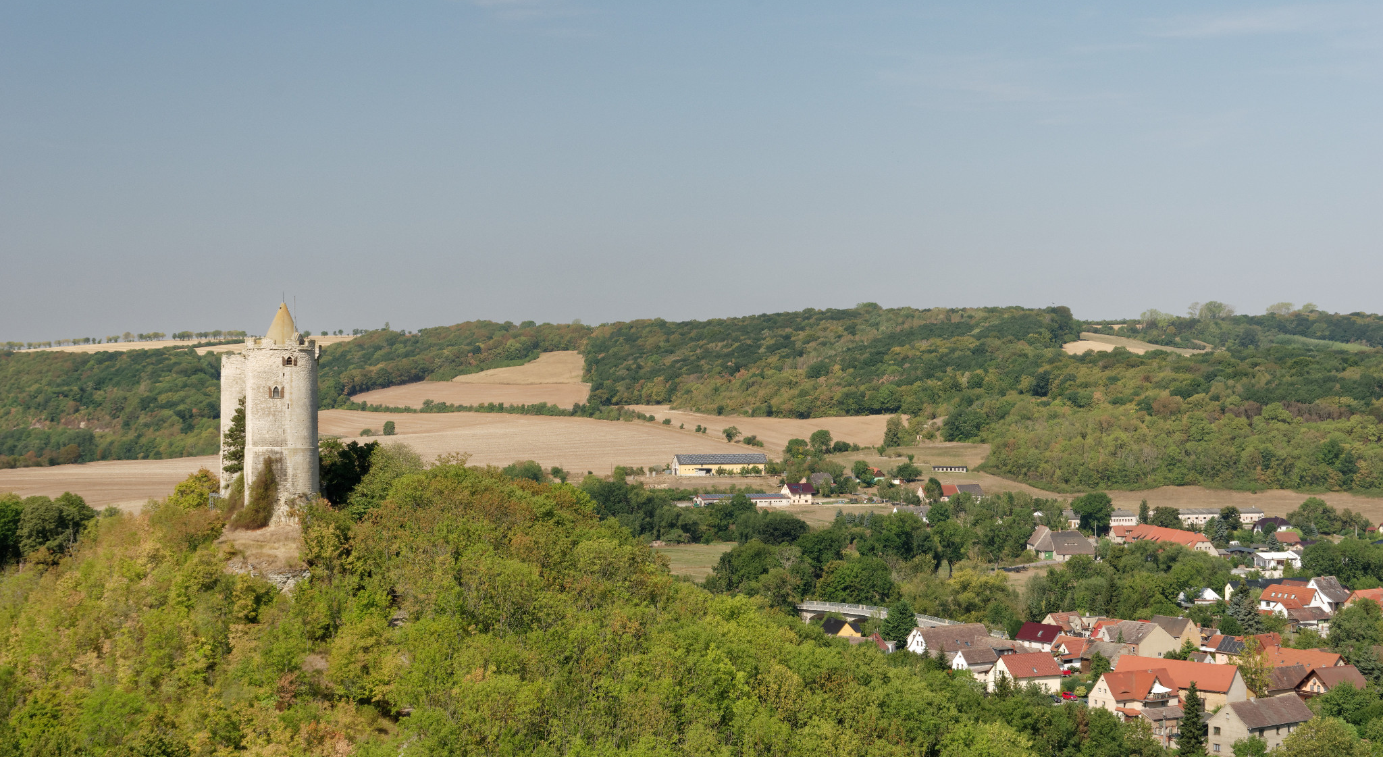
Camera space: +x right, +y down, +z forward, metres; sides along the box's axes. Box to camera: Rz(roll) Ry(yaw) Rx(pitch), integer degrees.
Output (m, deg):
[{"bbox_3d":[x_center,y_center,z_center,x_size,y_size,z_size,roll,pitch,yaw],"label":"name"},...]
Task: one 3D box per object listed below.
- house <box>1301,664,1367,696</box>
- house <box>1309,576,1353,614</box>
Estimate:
[{"bbox_3d":[134.640,64.510,435.490,13.020,7.730,9.610,0,1,-39],"label":"house"},{"bbox_3d":[175.550,60.230,575.000,10.940,9.960,12.150,0,1,42],"label":"house"}]

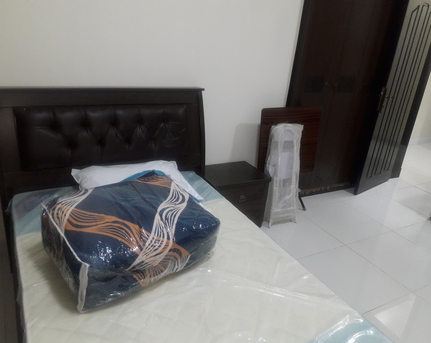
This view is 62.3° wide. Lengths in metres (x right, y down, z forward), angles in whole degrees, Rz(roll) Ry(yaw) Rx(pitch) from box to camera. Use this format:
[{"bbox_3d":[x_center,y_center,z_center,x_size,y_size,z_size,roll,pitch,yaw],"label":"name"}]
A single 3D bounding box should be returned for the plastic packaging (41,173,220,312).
[{"bbox_3d":[-0.419,0.279,1.715,0.660,0.250,0.570,-11,28,-36],"label":"plastic packaging"}]

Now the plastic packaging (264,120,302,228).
[{"bbox_3d":[0.581,0.029,3.045,0.320,0.870,0.210,-7,25,-28],"label":"plastic packaging"}]

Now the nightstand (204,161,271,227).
[{"bbox_3d":[0.116,0.216,3.026,0.520,0.456,0.410,-7,25,-29],"label":"nightstand"}]

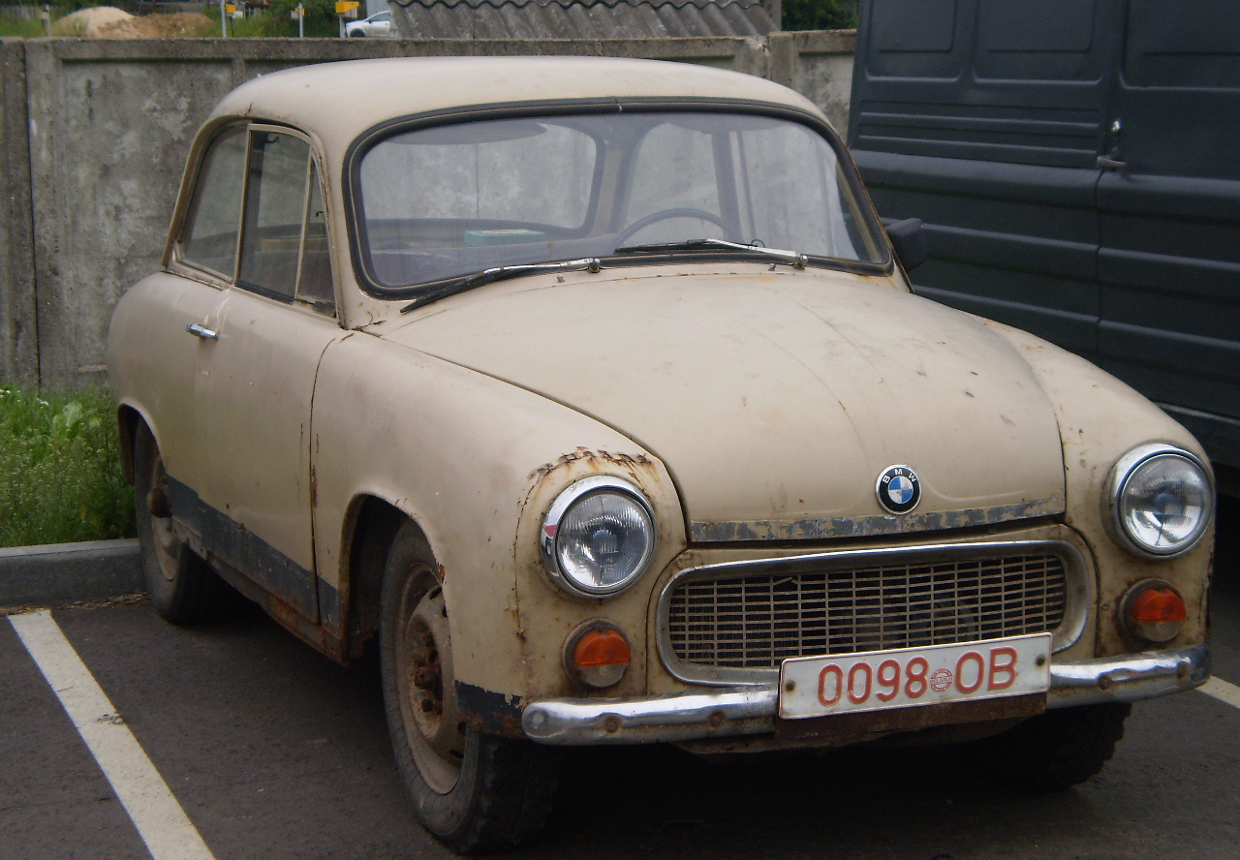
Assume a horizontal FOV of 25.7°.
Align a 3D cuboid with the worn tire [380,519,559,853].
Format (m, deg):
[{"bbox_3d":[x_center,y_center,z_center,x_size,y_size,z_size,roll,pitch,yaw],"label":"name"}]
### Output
[{"bbox_3d":[-0.280,0.463,5.042,0.155,0.640,0.640,-3,8,-23],"label":"worn tire"}]

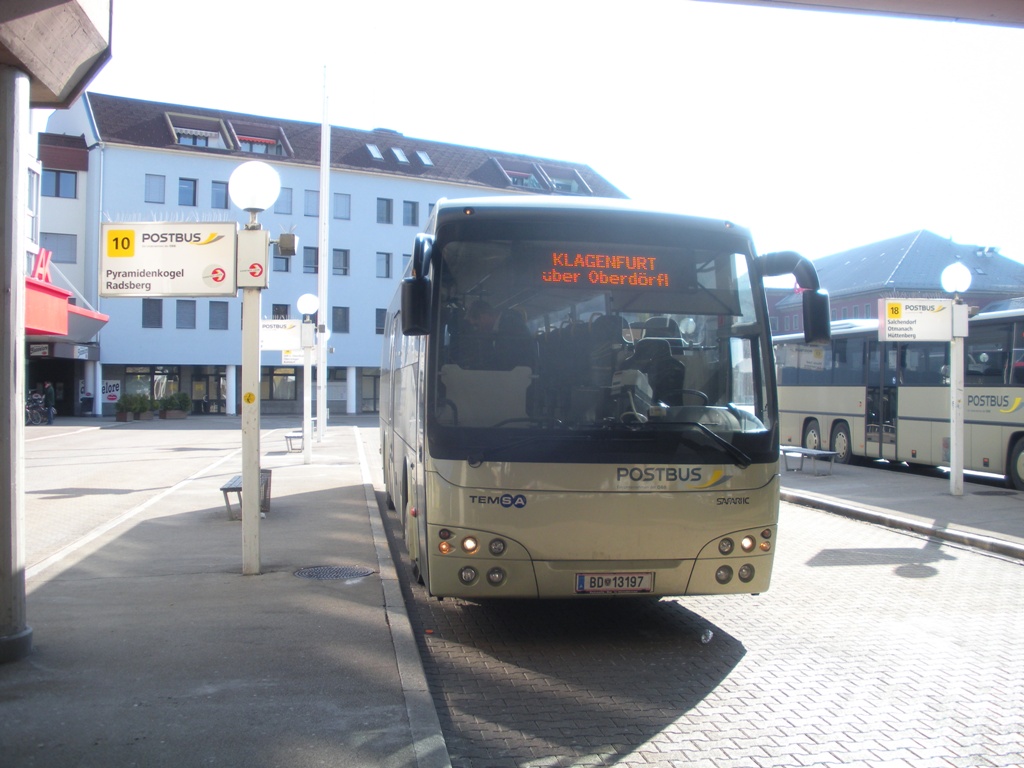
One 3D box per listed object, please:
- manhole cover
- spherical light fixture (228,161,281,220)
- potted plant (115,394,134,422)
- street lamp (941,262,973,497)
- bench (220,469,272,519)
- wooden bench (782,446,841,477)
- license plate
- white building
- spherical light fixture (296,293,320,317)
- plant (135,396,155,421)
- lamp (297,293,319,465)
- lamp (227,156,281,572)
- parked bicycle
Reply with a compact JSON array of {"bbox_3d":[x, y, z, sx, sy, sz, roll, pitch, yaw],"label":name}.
[{"bbox_3d":[-1.545,1.646,9.270,0.690,0.030,0.690,0,0,-9],"label":"manhole cover"},{"bbox_3d":[-2.244,-1.703,9.300,0.450,0.480,0.450,0,0,-9],"label":"spherical light fixture"},{"bbox_3d":[-16.172,1.024,44.500,0.750,1.150,0.800,0,0,30],"label":"potted plant"},{"bbox_3d":[6.915,-0.052,16.508,0.460,3.570,0.460,0,0,-9],"label":"street lamp"},{"bbox_3d":[-3.371,1.467,13.700,0.500,0.440,1.600,0,0,-9],"label":"bench"},{"bbox_3d":[5.708,1.502,20.500,0.500,0.440,1.600,0,0,-9],"label":"wooden bench"},{"bbox_3d":[0.693,1.347,7.200,0.520,0.120,0.015,0,0,-9],"label":"license plate"},{"bbox_3d":[-10.735,-7.404,73.542,36.800,18.500,15.000,1,0,-33],"label":"white building"},{"bbox_3d":[-4.242,-1.657,22.200,0.450,0.460,0.450,0,0,-9],"label":"spherical light fixture"},{"bbox_3d":[-17.355,1.150,50.303,0.850,1.130,0.800,1,0,-33],"label":"plant"},{"bbox_3d":[-4.260,-0.105,22.258,0.460,3.570,0.460,0,0,-9],"label":"lamp"},{"bbox_3d":[-2.239,-0.149,9.248,0.460,3.570,0.460,0,0,-9],"label":"lamp"},{"bbox_3d":[-18.754,1.065,42.000,0.600,1.100,1.700,0,0,15],"label":"parked bicycle"}]

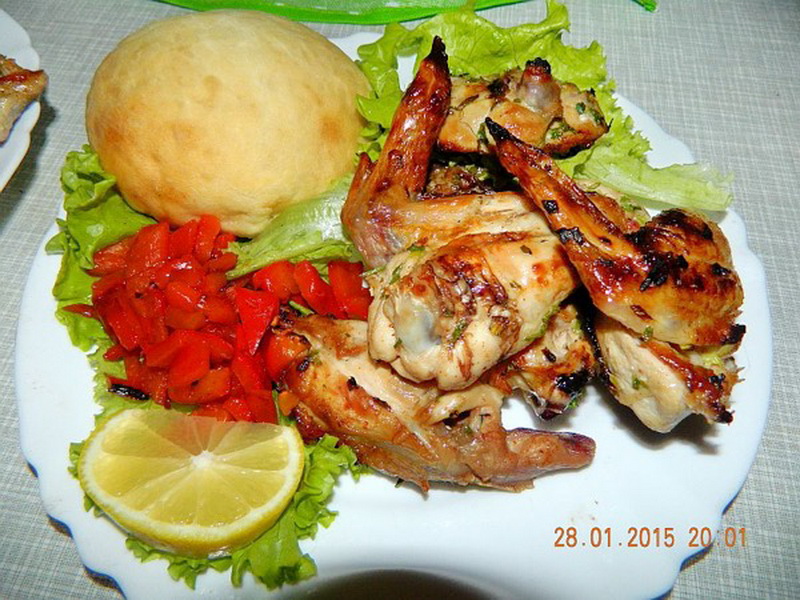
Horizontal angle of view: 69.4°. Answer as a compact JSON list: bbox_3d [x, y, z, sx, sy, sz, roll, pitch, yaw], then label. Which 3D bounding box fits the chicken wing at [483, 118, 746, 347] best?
[{"bbox_3d":[0.058,-0.019,0.169,0.087,0.035,0.042,37,67,21],"label":"chicken wing"}]

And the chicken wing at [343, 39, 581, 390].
[{"bbox_3d":[0.015,-0.032,0.183,0.065,0.046,0.116,-7,60,-2],"label":"chicken wing"}]

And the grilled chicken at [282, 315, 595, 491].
[{"bbox_3d":[0.010,0.030,0.173,0.097,0.032,0.040,15,61,10],"label":"grilled chicken"}]

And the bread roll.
[{"bbox_3d":[-0.063,-0.070,0.217,0.103,0.053,0.103,-1,60,1],"label":"bread roll"}]

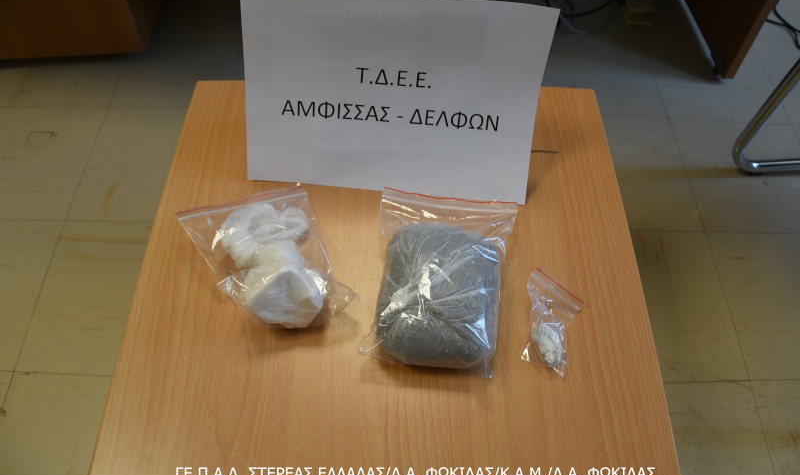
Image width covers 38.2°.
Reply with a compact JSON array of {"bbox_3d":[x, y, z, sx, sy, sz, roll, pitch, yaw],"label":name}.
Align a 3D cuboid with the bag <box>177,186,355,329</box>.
[{"bbox_3d":[-0.124,0.010,1.097,0.132,0.056,0.188,-15,43,-18],"label":"bag"}]

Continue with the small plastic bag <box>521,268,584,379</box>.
[{"bbox_3d":[0.137,0.073,1.055,0.055,0.022,0.124,10,41,10],"label":"small plastic bag"}]

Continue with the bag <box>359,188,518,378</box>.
[{"bbox_3d":[0.035,0.024,1.086,0.138,0.055,0.229,6,40,6],"label":"bag"}]

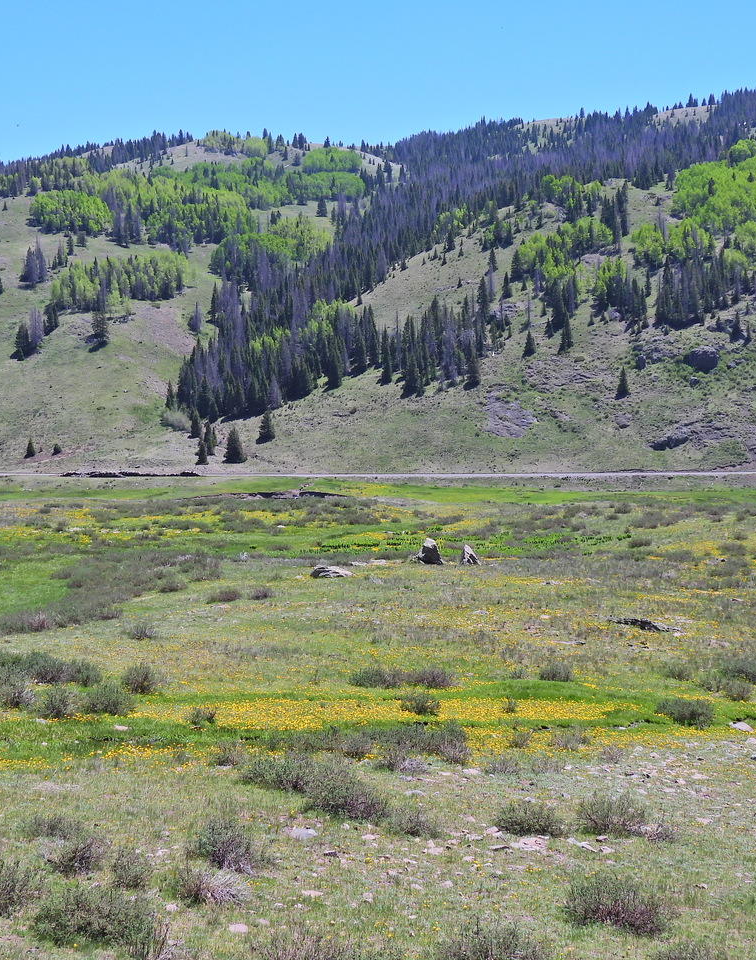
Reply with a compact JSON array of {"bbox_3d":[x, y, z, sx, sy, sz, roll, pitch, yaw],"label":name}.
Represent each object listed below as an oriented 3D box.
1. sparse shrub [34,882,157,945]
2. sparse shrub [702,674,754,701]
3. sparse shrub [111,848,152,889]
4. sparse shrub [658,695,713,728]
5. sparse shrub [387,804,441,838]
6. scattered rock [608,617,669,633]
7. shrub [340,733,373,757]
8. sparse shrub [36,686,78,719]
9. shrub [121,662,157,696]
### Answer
[{"bbox_3d":[-2.582,3.943,14.428,1.107,0.552,0.974,0,1,0],"label":"sparse shrub"},{"bbox_3d":[6.375,3.796,29.086,0.951,0.452,0.837,0,1,0],"label":"sparse shrub"},{"bbox_3d":[-2.054,3.238,13.251,0.348,0.305,0.296,0,1,0],"label":"sparse shrub"},{"bbox_3d":[5.033,3.805,26.024,0.949,0.498,0.835,0,1,0],"label":"sparse shrub"},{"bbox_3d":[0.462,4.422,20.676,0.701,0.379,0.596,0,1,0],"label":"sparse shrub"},{"bbox_3d":[5.438,3.016,33.189,1.245,0.282,0.685,0,1,0],"label":"scattered rock"},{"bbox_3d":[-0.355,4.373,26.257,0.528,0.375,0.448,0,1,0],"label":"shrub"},{"bbox_3d":[-5.434,3.772,26.958,0.712,0.515,0.627,0,1,0],"label":"sparse shrub"},{"bbox_3d":[-3.660,3.046,24.403,0.580,0.449,0.493,0,1,0],"label":"shrub"}]

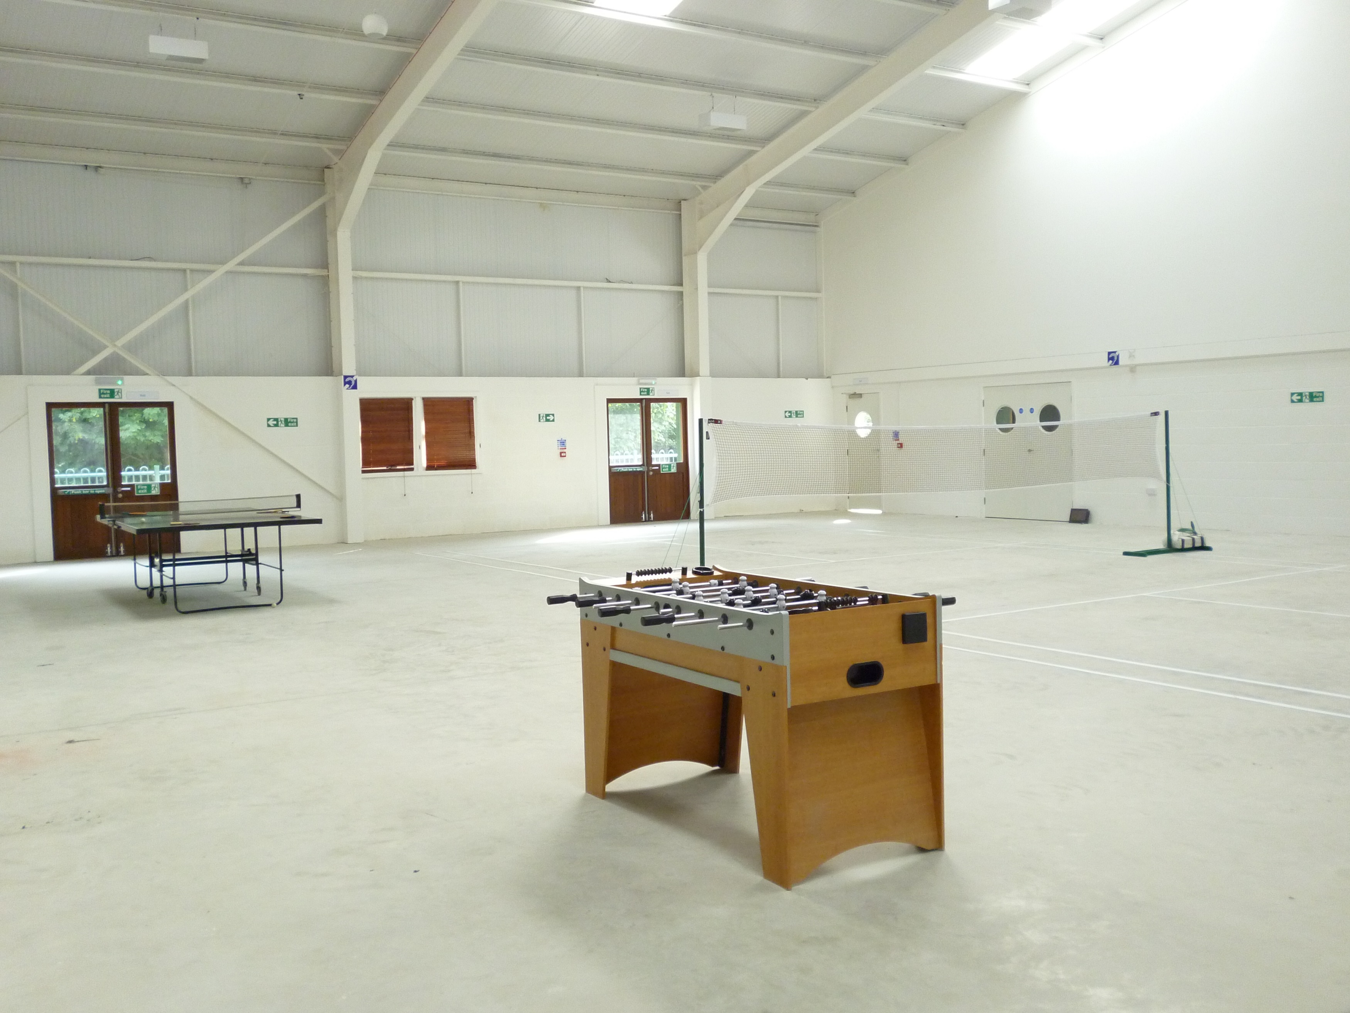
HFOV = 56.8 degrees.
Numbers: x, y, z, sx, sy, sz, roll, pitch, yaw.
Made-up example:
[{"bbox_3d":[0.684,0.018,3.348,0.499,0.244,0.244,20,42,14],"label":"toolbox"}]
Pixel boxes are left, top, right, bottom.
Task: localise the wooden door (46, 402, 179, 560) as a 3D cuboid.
[{"bbox_3d":[-7.383,-0.355,16.467,1.540,2.030,0.080,-3,4,-31],"label":"wooden door"}]

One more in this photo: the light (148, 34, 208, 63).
[{"bbox_3d":[-5.409,-4.944,13.559,0.590,0.185,0.300,-3,4,-31],"label":"light"}]

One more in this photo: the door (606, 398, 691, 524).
[{"bbox_3d":[-0.435,-0.762,20.666,1.535,2.035,0.080,-3,4,-31],"label":"door"}]

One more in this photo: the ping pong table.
[{"bbox_3d":[-4.467,0.397,11.855,1.800,0.910,2.740,-3,4,-31],"label":"ping pong table"}]

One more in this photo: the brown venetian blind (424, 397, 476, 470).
[{"bbox_3d":[-3.390,-1.092,18.836,0.800,1.090,0.050,-3,4,-31],"label":"brown venetian blind"}]

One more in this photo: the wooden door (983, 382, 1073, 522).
[{"bbox_3d":[5.376,-0.818,18.981,0.070,2.055,1.750,-3,4,-32],"label":"wooden door"}]

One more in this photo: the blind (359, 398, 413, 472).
[{"bbox_3d":[-4.215,-1.042,18.337,0.800,1.090,0.050,-3,4,-31],"label":"blind"}]

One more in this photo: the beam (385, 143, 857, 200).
[{"bbox_3d":[-0.624,-5.235,19.558,8.900,0.140,0.070,-3,4,-31],"label":"beam"}]

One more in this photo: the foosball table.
[{"bbox_3d":[0.259,0.712,4.549,1.080,0.875,1.320,-3,4,-32],"label":"foosball table"}]

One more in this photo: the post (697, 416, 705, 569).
[{"bbox_3d":[0.236,0.008,10.947,0.045,1.560,0.045,-3,4,-31],"label":"post"}]

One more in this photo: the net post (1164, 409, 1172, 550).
[{"bbox_3d":[5.611,-0.304,14.166,0.045,1.560,0.045,-3,4,-31],"label":"net post"}]

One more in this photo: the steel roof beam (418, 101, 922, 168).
[{"bbox_3d":[0.053,-5.483,18.413,8.900,0.140,0.070,-3,4,-31],"label":"steel roof beam"}]

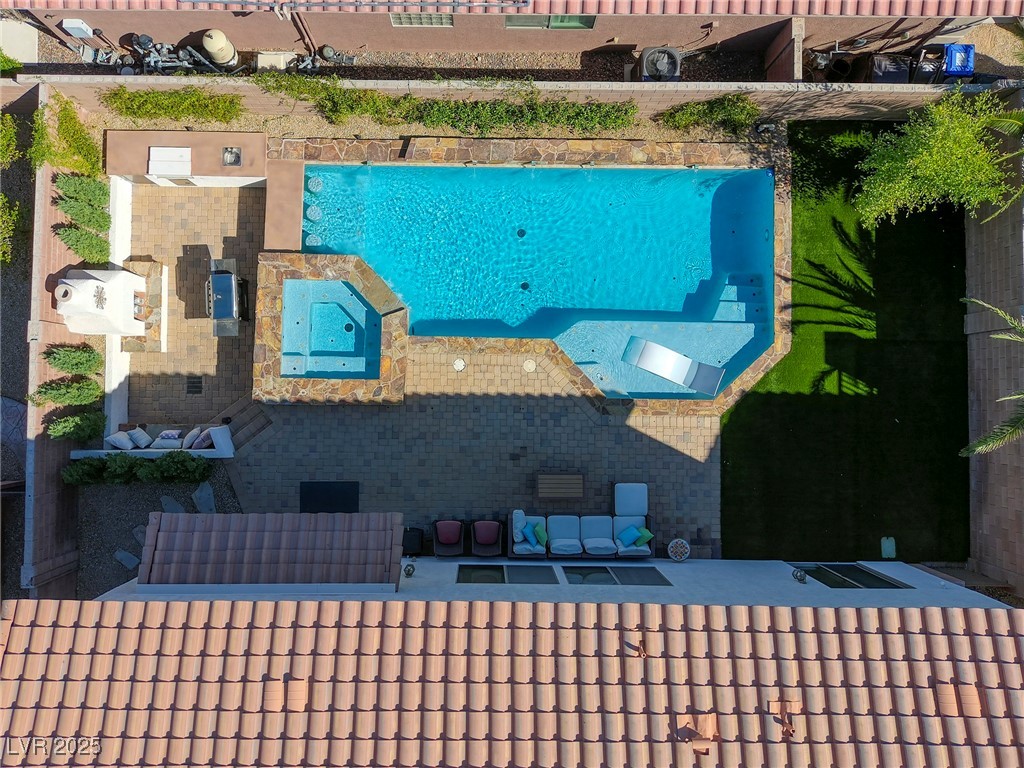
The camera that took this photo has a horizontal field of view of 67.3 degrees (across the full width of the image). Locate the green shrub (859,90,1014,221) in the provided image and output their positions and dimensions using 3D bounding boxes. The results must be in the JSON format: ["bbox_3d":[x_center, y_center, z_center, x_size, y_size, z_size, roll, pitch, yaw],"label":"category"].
[{"bbox_3d":[8.250,-4.445,15.240,2.585,3.000,2.492,1,90,-3],"label":"green shrub"}]

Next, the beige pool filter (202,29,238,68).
[{"bbox_3d":[-5.921,-6.813,15.611,0.520,0.950,0.520,1,90,-3],"label":"beige pool filter"}]

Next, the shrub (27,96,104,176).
[{"bbox_3d":[-8.670,-4.714,15.065,0.750,1.700,1.400,1,90,-3],"label":"shrub"}]

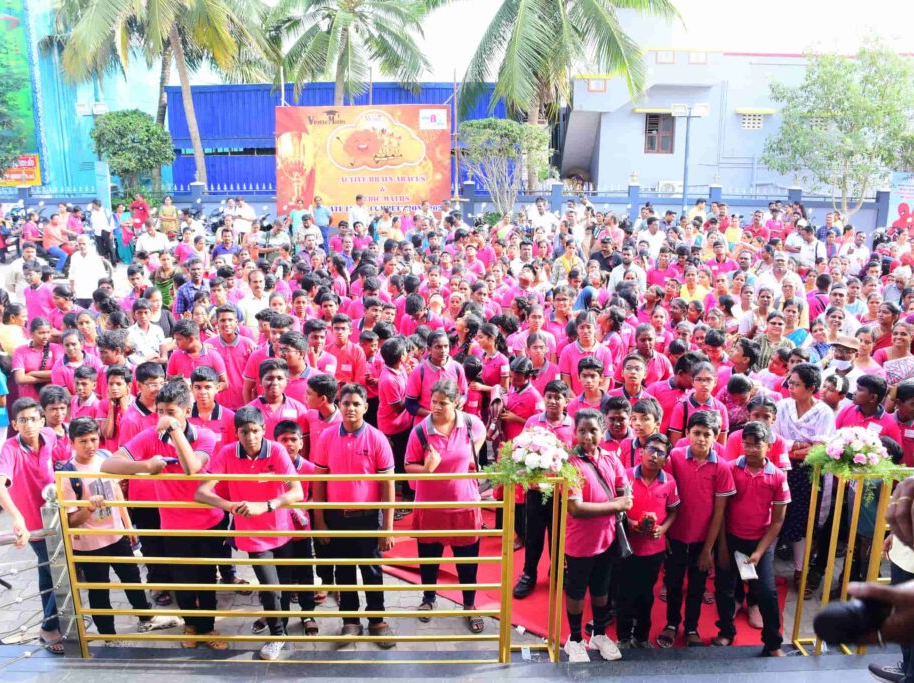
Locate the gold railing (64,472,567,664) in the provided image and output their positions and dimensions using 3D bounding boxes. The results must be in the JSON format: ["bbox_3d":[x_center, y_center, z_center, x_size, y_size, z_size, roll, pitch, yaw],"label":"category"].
[{"bbox_3d":[-0.767,1.203,4.165,2.640,1.090,0.180,0,14,0],"label":"gold railing"}]

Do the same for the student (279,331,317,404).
[{"bbox_3d":[-1.180,0.671,5.966,0.460,1.550,0.340,10,17,37],"label":"student"}]

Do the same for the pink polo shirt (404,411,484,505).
[{"bbox_3d":[-0.061,0.712,4.461,0.480,0.630,0.320,0,14,2],"label":"pink polo shirt"}]

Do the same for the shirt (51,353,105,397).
[{"bbox_3d":[-2.914,0.398,5.929,0.400,0.600,0.260,-1,14,-6],"label":"shirt"}]

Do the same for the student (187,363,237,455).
[{"bbox_3d":[-1.427,0.878,4.523,0.440,1.510,0.280,-3,14,-14],"label":"student"}]

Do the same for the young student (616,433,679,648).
[{"bbox_3d":[1.112,1.150,4.461,0.410,1.309,0.320,3,14,11],"label":"young student"}]

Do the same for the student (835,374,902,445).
[{"bbox_3d":[2.735,0.917,5.093,0.440,1.455,0.280,6,15,23],"label":"student"}]

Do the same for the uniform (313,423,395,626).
[{"bbox_3d":[-0.556,1.032,4.231,0.440,1.245,0.270,-1,13,-3],"label":"uniform"}]

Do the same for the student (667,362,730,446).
[{"bbox_3d":[1.620,0.857,5.363,0.430,1.470,0.300,0,13,0],"label":"student"}]

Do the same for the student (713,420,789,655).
[{"bbox_3d":[1.730,1.117,4.442,0.450,1.393,0.380,2,14,10],"label":"student"}]

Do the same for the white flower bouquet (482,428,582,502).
[{"bbox_3d":[0.378,0.612,3.844,0.460,0.280,0.400,0,13,0],"label":"white flower bouquet"}]

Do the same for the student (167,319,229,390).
[{"bbox_3d":[-1.758,0.640,5.289,0.460,1.620,0.310,-2,13,-8],"label":"student"}]

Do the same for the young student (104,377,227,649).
[{"bbox_3d":[-1.630,0.977,4.466,0.580,1.655,0.480,-1,14,-3],"label":"young student"}]

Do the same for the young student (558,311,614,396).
[{"bbox_3d":[1.032,0.555,6.167,0.450,1.640,0.280,1,14,6],"label":"young student"}]

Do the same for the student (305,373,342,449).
[{"bbox_3d":[-0.768,0.891,4.619,0.420,1.440,0.280,7,15,27],"label":"student"}]

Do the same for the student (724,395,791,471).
[{"bbox_3d":[1.790,1.024,4.672,0.420,1.468,0.320,2,14,8],"label":"student"}]

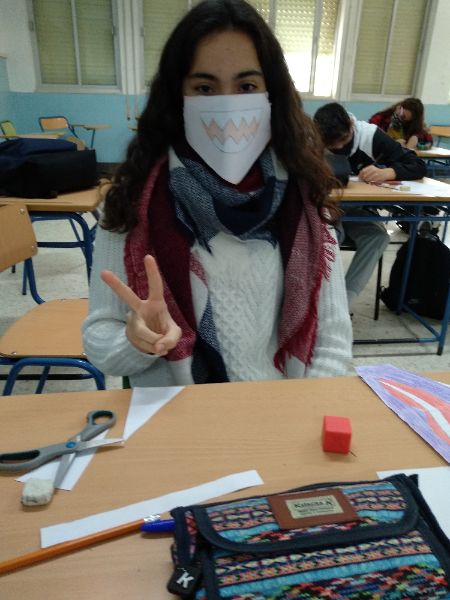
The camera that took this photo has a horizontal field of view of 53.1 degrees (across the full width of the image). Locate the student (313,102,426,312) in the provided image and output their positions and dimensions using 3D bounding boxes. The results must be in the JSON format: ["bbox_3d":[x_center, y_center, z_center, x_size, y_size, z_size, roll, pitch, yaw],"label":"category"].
[{"bbox_3d":[0.722,-0.481,2.457,0.560,1.120,0.680,4,24,5],"label":"student"}]

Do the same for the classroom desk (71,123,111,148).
[{"bbox_3d":[-1.889,-1.967,6.148,0.700,0.750,0.500,1,24,0],"label":"classroom desk"}]

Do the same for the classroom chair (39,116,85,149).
[{"bbox_3d":[-2.146,-1.925,5.951,0.410,0.820,0.450,-15,29,-33],"label":"classroom chair"}]

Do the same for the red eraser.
[{"bbox_3d":[0.121,0.146,0.486,0.026,0.028,0.026,5,24,7],"label":"red eraser"}]

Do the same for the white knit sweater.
[{"bbox_3d":[-0.014,0.017,0.832,0.460,0.520,0.310,1,24,0],"label":"white knit sweater"}]

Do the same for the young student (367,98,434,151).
[{"bbox_3d":[1.592,-1.198,4.043,0.550,1.180,0.650,4,24,5],"label":"young student"}]

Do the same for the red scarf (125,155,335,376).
[{"bbox_3d":[0.008,-0.060,0.771,0.325,0.380,0.240,1,24,0],"label":"red scarf"}]

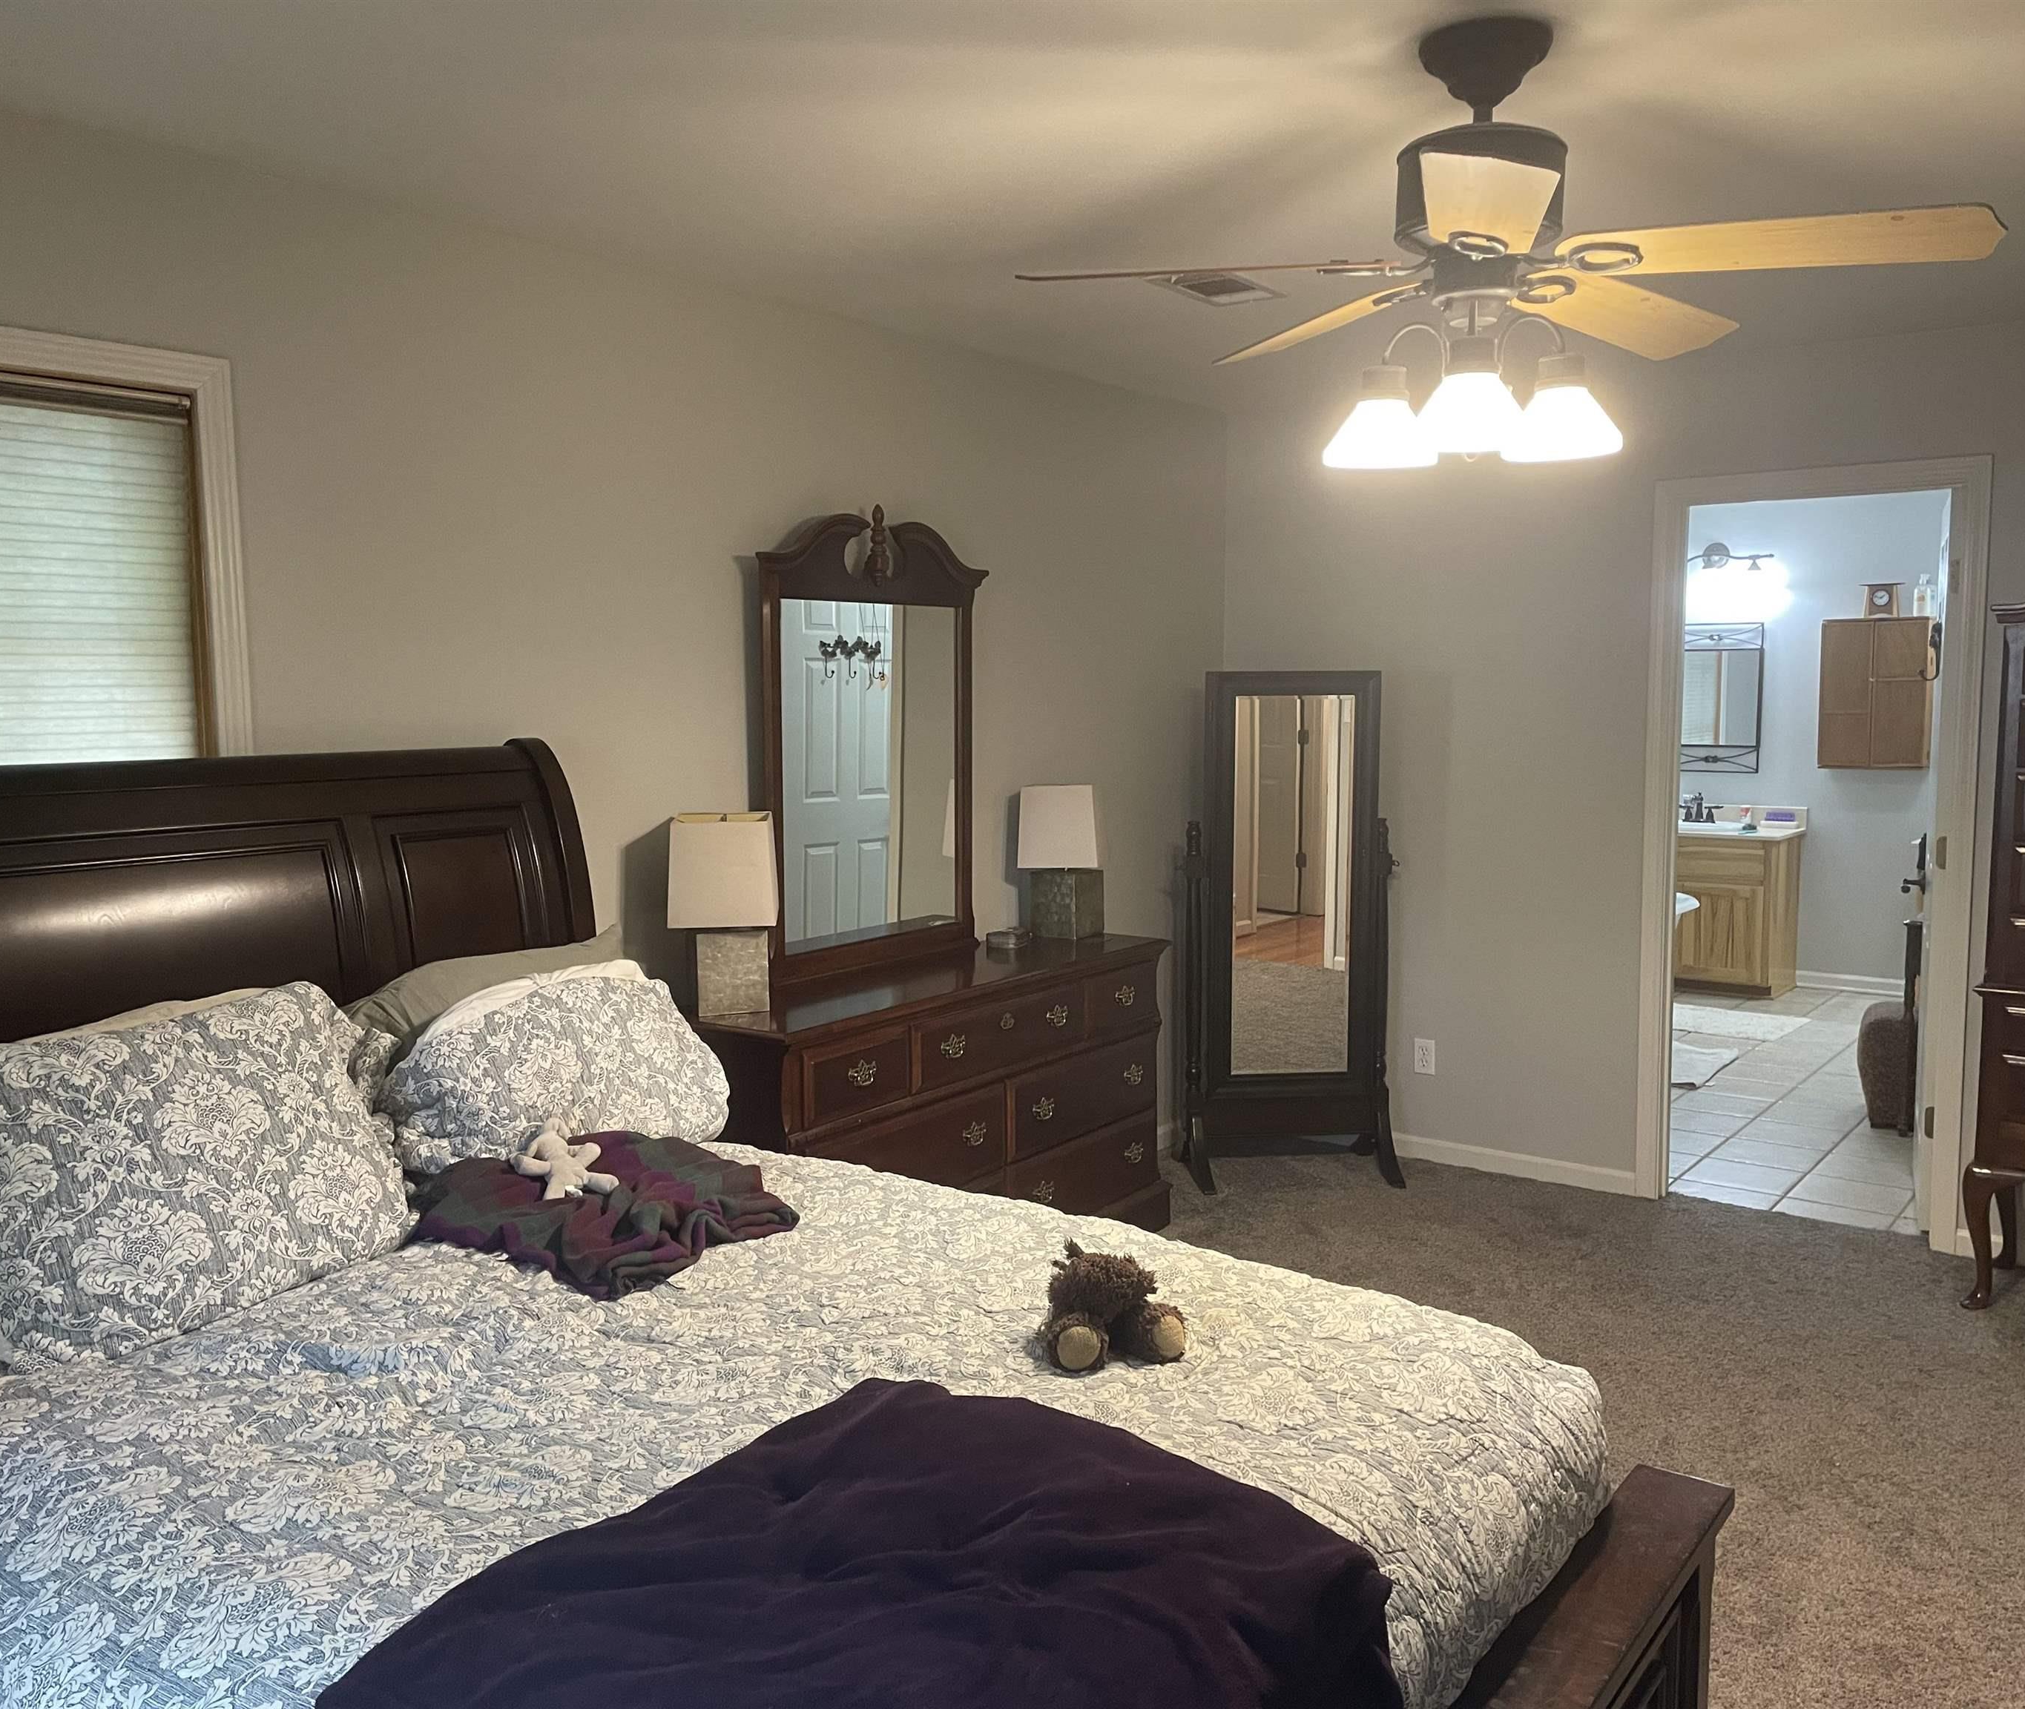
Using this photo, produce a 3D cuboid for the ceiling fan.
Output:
[{"bbox_3d":[0.656,-0.836,2.387,1.280,0.580,1.280,4,8,37],"label":"ceiling fan"}]

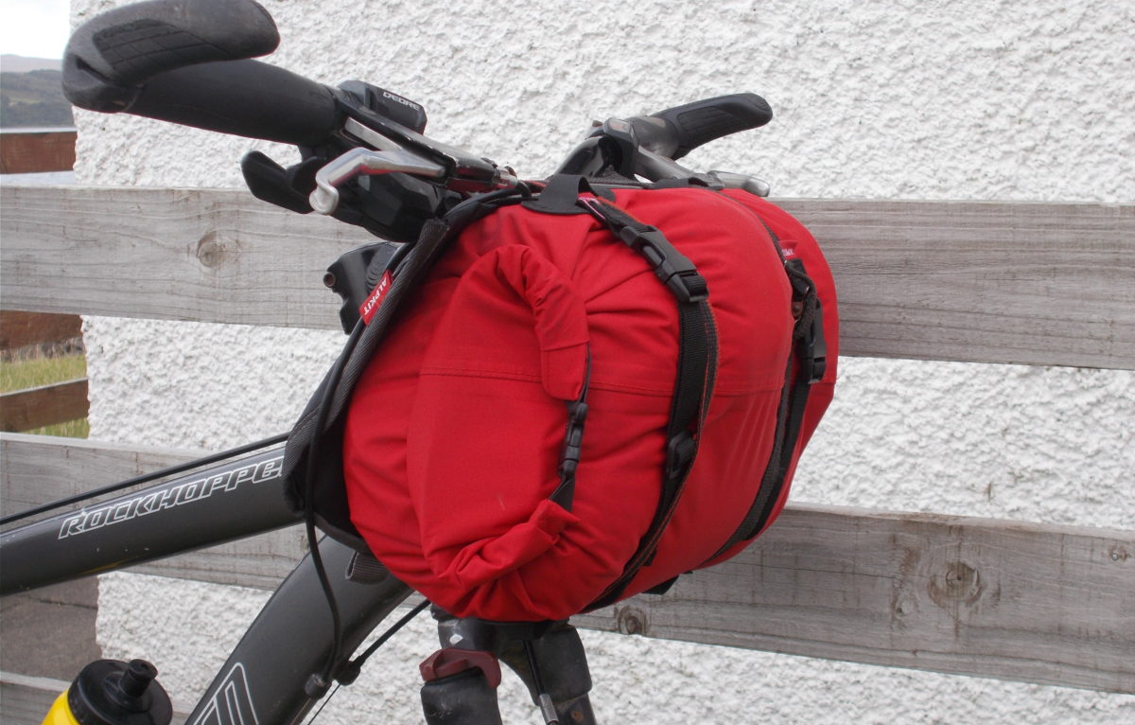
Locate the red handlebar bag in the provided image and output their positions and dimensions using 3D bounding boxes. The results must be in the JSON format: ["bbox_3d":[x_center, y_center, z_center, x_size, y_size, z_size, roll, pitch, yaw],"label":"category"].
[{"bbox_3d":[0.022,0.017,1.055,0.220,0.230,0.360,3,8,28],"label":"red handlebar bag"}]

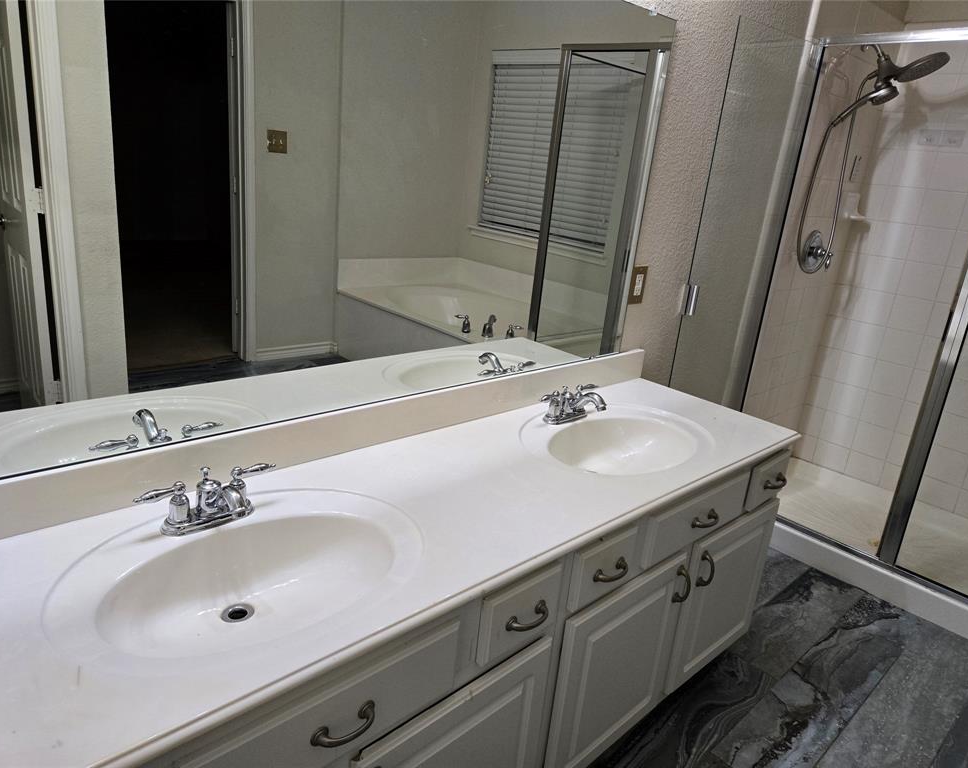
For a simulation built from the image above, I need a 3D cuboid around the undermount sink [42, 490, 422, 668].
[{"bbox_3d":[-0.362,0.347,1.086,0.568,0.138,0.455,-12,25,-43],"label":"undermount sink"}]

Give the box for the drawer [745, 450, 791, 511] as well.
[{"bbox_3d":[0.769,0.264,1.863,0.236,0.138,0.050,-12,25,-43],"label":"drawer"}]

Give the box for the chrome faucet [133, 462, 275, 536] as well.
[{"bbox_3d":[-0.442,0.201,1.147,0.247,0.092,0.154,-12,25,-43],"label":"chrome faucet"}]

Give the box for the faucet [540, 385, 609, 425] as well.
[{"bbox_3d":[0.263,0.058,1.814,0.245,0.092,0.154,-12,25,-43],"label":"faucet"}]

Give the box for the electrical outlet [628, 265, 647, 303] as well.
[{"bbox_3d":[0.485,-0.307,2.126,0.074,0.117,0.010,-12,25,-43],"label":"electrical outlet"}]

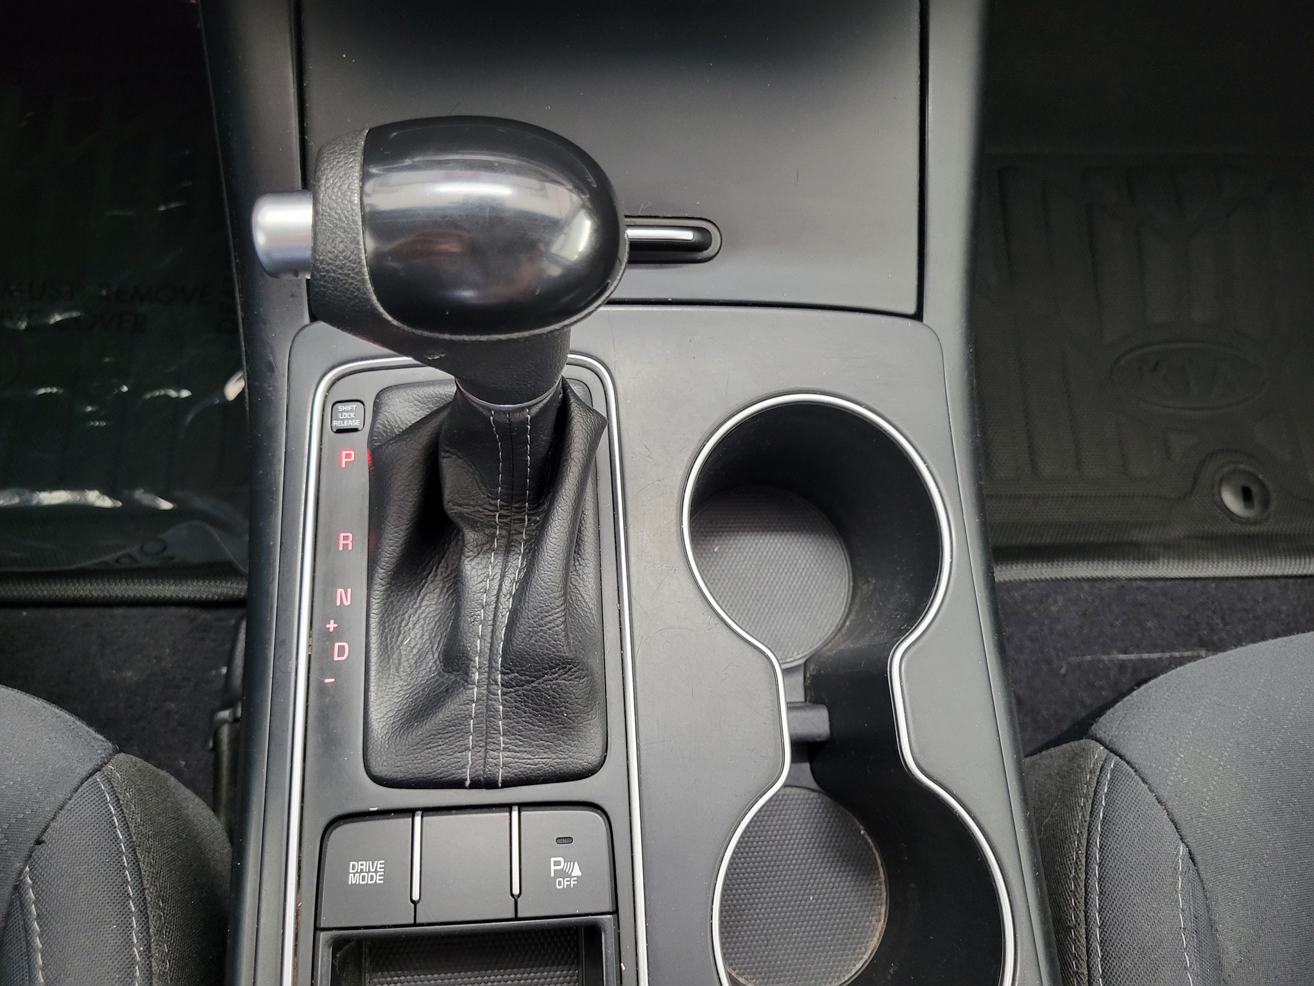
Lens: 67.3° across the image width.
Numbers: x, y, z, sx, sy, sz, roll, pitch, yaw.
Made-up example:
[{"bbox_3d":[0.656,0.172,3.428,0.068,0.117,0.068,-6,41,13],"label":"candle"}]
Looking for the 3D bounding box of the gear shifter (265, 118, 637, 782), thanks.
[{"bbox_3d":[-0.053,-0.005,0.260,0.090,0.124,0.151,-1,70,-6],"label":"gear shifter"}]

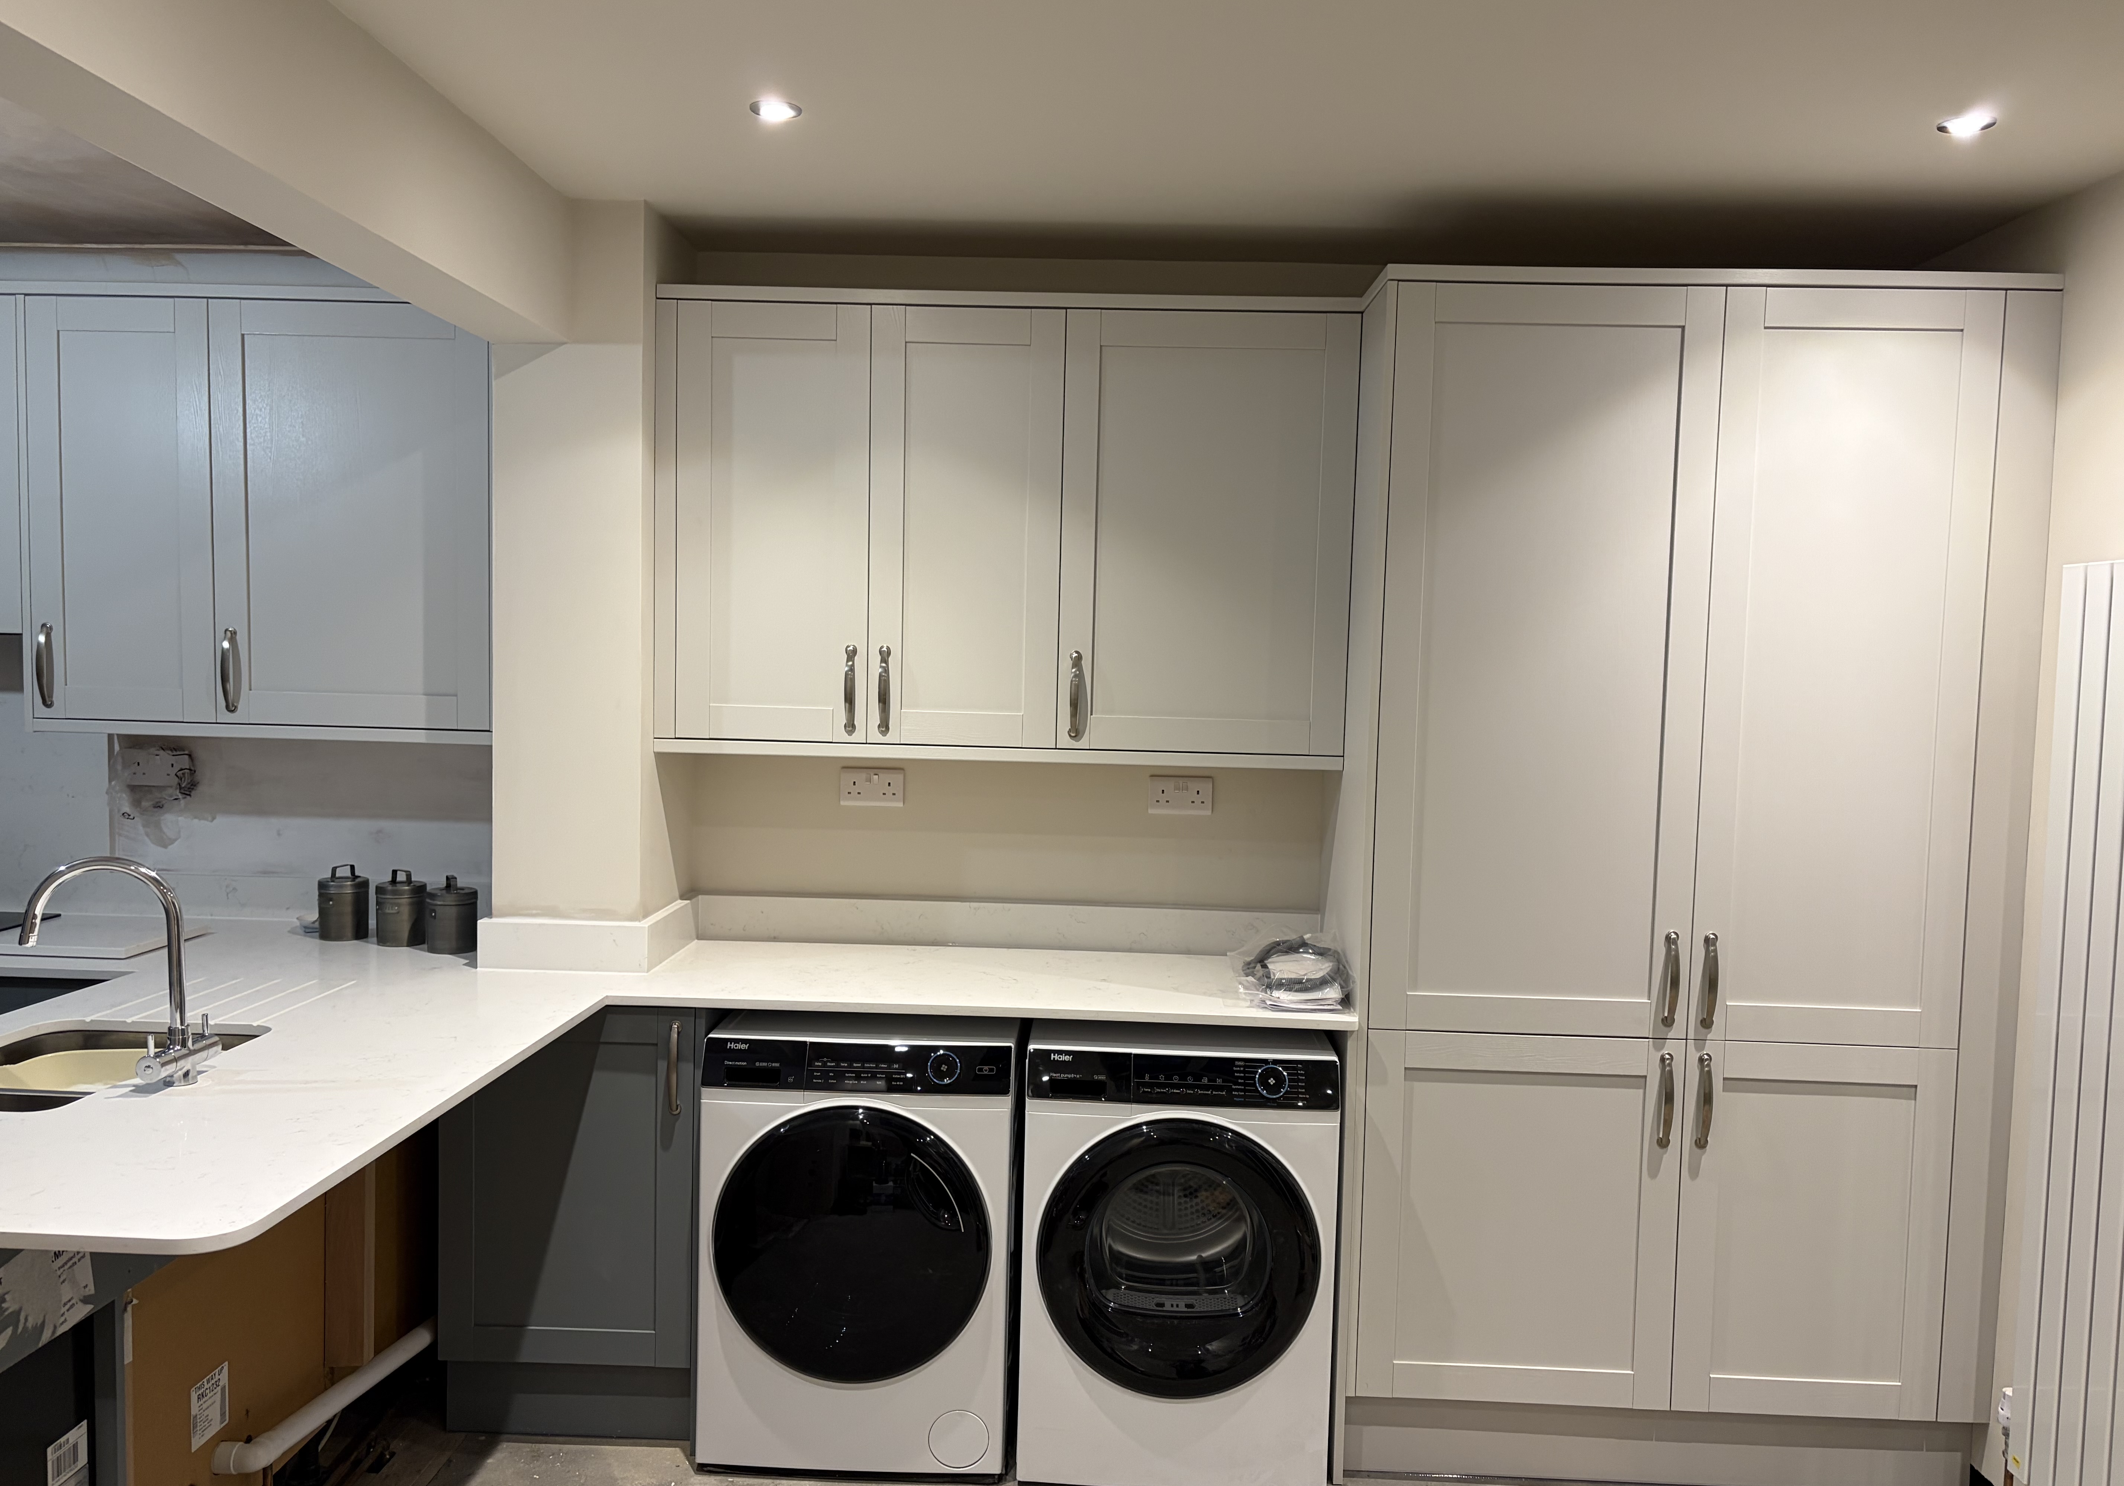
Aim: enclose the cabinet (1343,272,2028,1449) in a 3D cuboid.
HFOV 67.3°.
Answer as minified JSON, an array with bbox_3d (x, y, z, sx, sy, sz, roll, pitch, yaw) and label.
[{"bbox_3d":[1.192,0.195,3.287,1.218,2.164,0.610,1,4,2],"label":"cabinet"}]

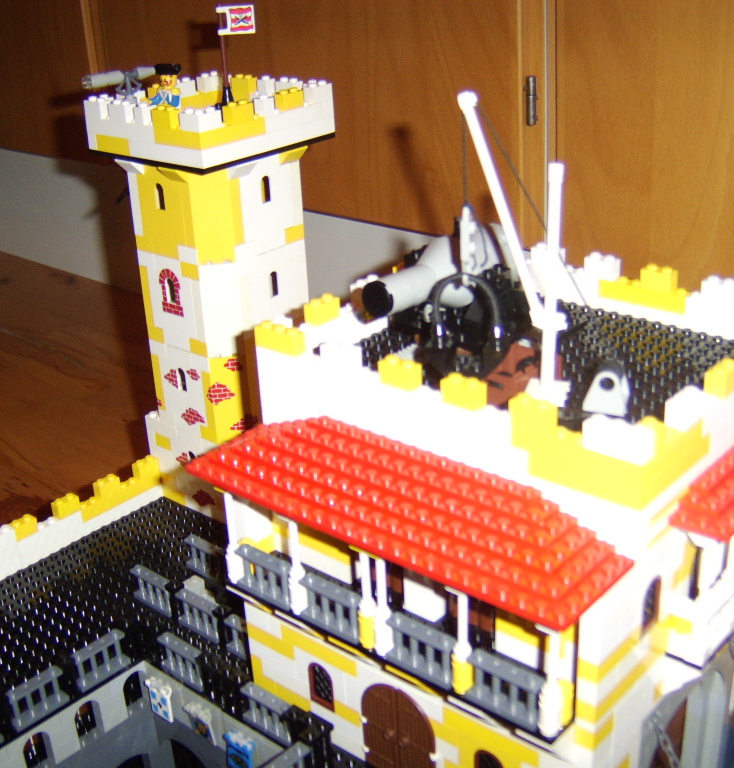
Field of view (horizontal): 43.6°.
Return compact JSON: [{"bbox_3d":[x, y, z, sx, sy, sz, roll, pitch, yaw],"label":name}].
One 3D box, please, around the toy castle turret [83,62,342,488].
[{"bbox_3d":[-0.088,-0.055,0.602,0.104,0.264,0.104,17,32,38],"label":"toy castle turret"}]

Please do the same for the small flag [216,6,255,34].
[{"bbox_3d":[-0.079,-0.220,0.556,0.022,0.016,0.004,3,25,13],"label":"small flag"}]

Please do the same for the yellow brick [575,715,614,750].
[{"bbox_3d":[0.086,0.128,0.345,0.008,0.010,0.016,17,32,38],"label":"yellow brick"}]

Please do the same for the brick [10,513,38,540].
[{"bbox_3d":[-0.224,0.093,0.601,0.008,0.011,0.016,17,32,38],"label":"brick"}]

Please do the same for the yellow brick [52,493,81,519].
[{"bbox_3d":[-0.203,0.082,0.623,0.008,0.011,0.016,17,32,38],"label":"yellow brick"}]

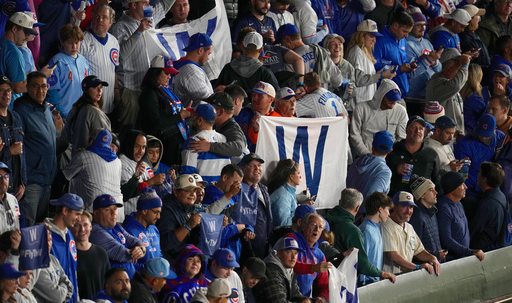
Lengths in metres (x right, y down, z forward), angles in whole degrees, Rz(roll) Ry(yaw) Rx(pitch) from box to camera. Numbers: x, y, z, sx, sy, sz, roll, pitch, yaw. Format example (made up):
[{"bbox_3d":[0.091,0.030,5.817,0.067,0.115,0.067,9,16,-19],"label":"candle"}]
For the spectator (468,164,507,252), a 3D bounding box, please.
[{"bbox_3d":[2.068,0.949,51.057,0.400,1.760,0.540,8,19,24],"label":"spectator"}]

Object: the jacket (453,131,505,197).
[{"bbox_3d":[2.019,0.127,51.600,0.570,0.680,0.380,-8,27,-24],"label":"jacket"}]

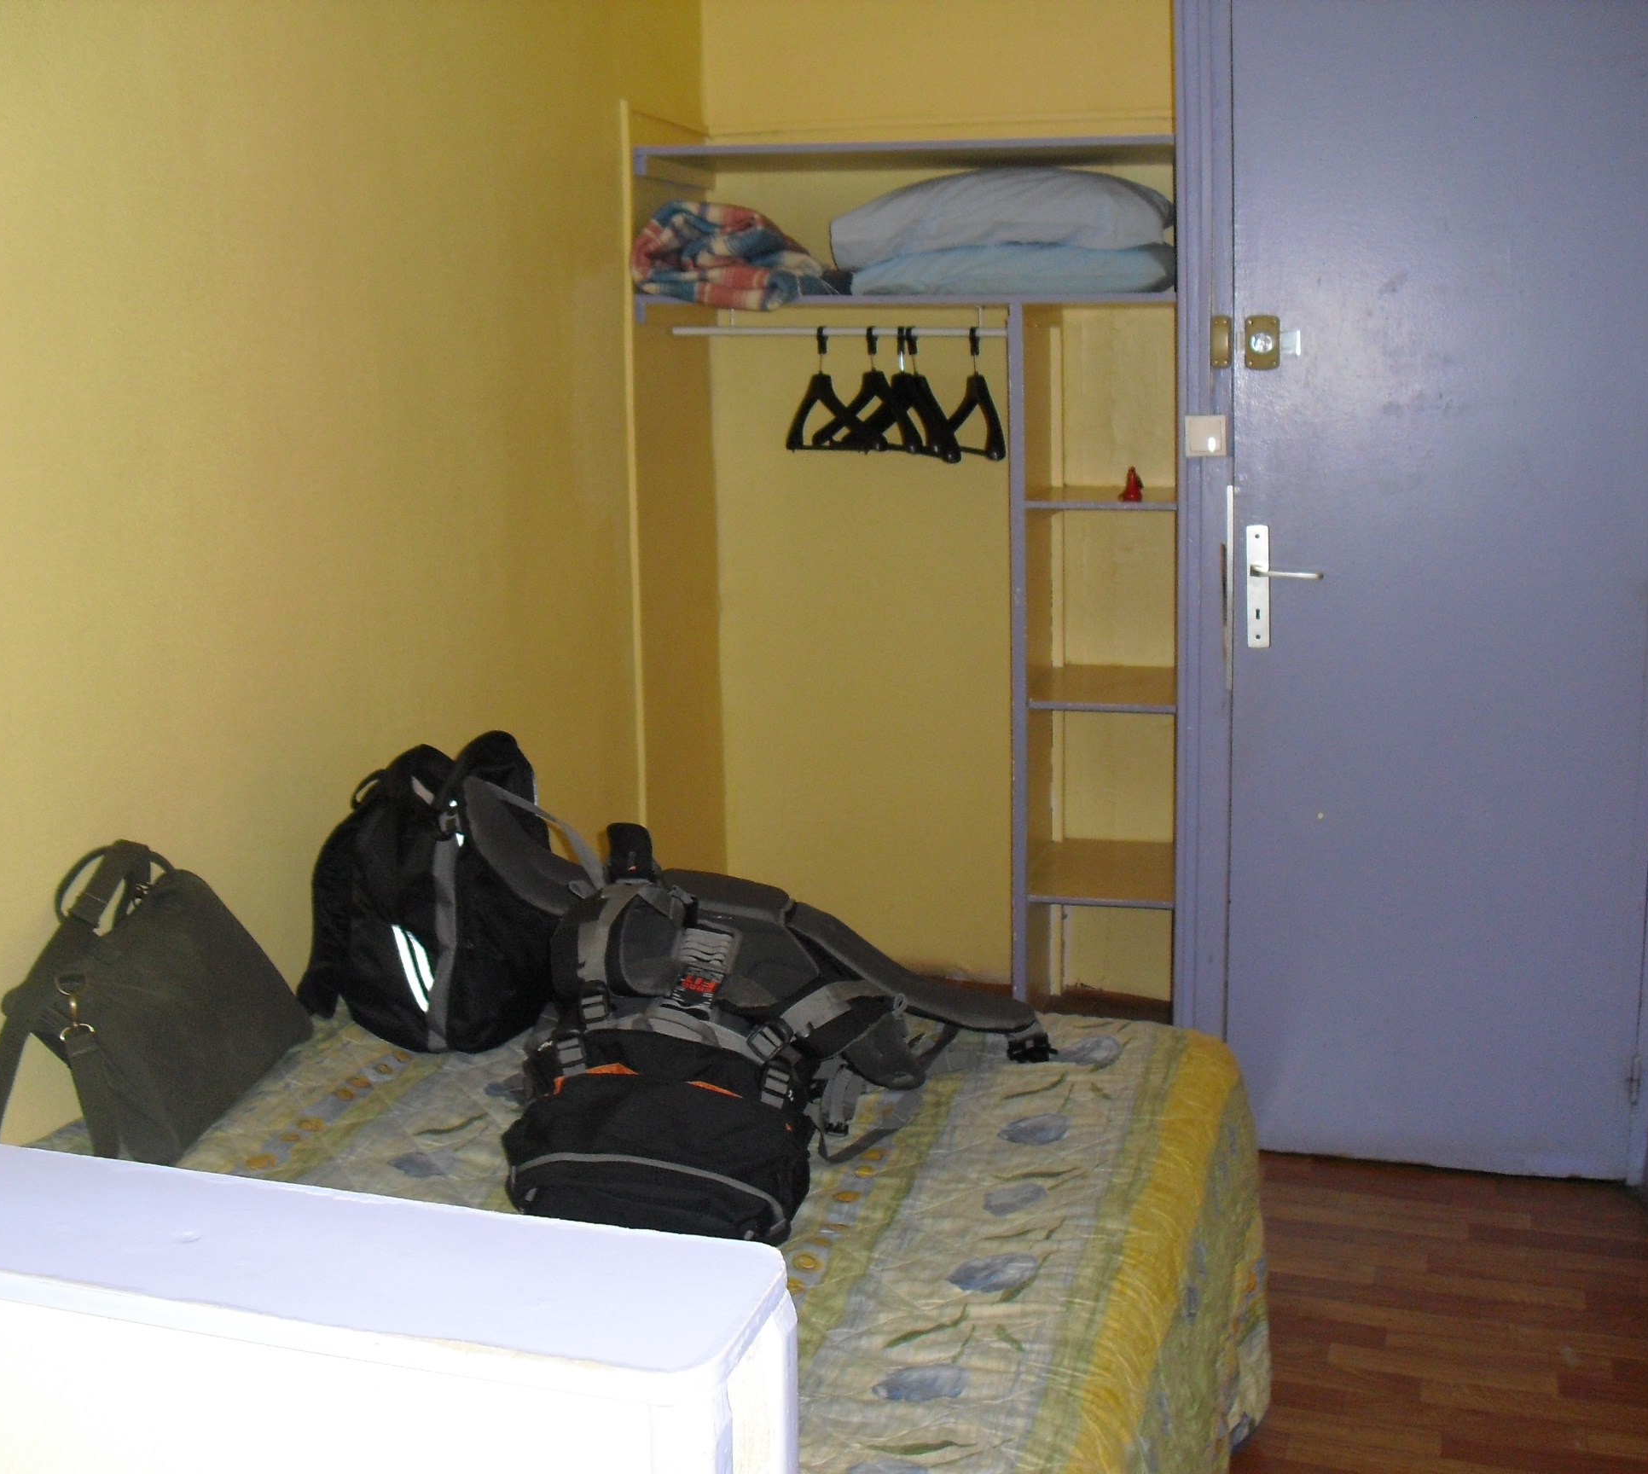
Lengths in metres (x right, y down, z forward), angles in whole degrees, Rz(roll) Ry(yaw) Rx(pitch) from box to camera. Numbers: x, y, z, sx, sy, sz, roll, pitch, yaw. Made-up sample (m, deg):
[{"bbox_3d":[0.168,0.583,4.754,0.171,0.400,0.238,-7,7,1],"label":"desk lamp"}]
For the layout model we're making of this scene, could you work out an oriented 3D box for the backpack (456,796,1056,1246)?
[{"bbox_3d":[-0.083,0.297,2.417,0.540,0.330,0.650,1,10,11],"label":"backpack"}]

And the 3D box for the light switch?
[{"bbox_3d":[0.685,-0.538,3.663,0.076,0.077,0.025,2,11,17],"label":"light switch"}]

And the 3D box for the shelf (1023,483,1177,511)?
[{"bbox_3d":[0.582,-0.464,3.979,0.291,0.017,0.470,2,11,17],"label":"shelf"}]

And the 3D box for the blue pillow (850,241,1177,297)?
[{"bbox_3d":[0.401,-0.881,3.910,0.600,0.110,0.500,1,8,12],"label":"blue pillow"}]

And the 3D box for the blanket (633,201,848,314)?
[{"bbox_3d":[-0.135,-0.948,4.021,0.405,0.212,0.360,2,11,17],"label":"blanket"}]

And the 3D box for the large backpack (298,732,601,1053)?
[{"bbox_3d":[-0.501,0.195,2.803,0.290,0.410,0.230,-10,14,-42],"label":"large backpack"}]

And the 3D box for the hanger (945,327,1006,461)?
[{"bbox_3d":[0.300,-0.676,4.011,0.045,0.250,0.420,-2,10,-6],"label":"hanger"}]

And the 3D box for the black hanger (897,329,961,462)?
[{"bbox_3d":[0.187,-0.683,4.045,0.045,0.250,0.420,-4,11,-18],"label":"black hanger"}]

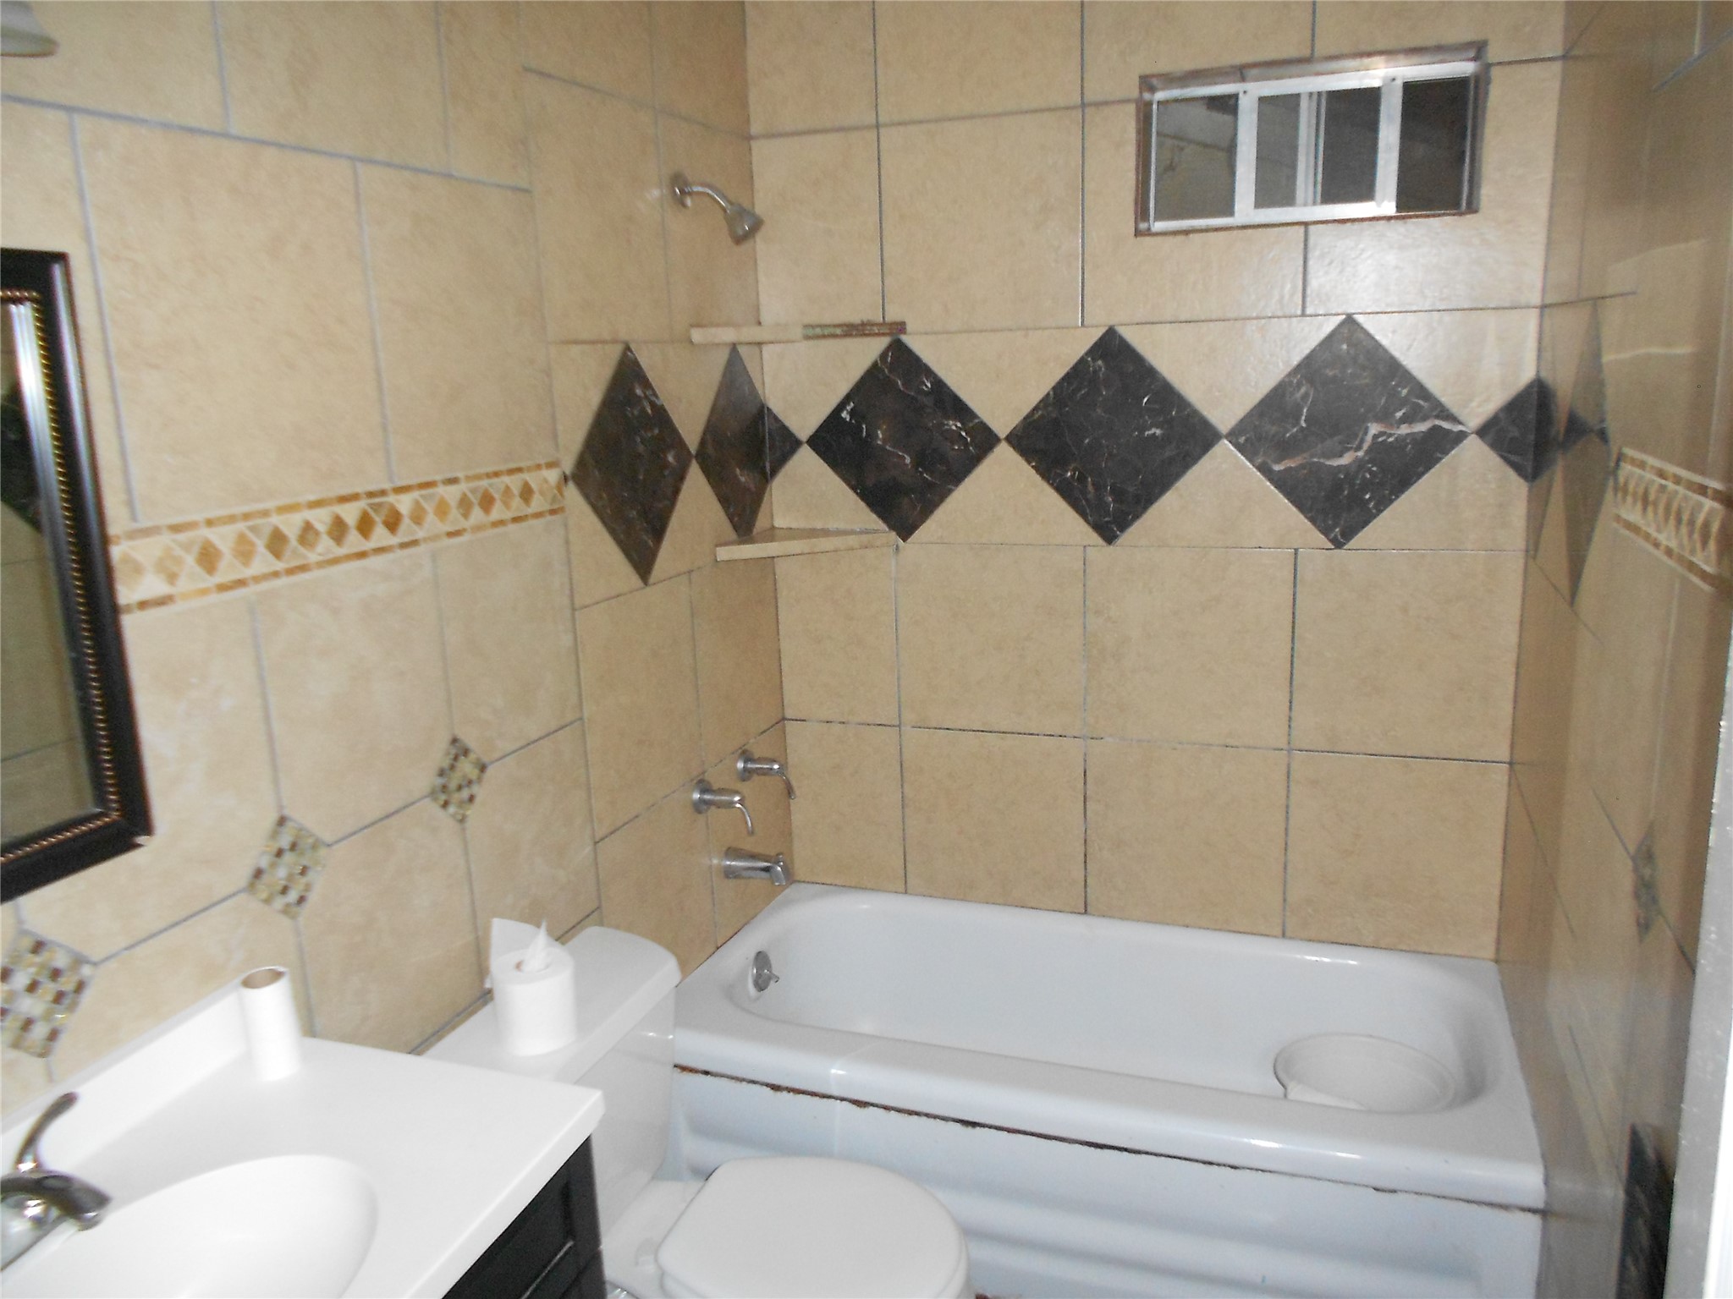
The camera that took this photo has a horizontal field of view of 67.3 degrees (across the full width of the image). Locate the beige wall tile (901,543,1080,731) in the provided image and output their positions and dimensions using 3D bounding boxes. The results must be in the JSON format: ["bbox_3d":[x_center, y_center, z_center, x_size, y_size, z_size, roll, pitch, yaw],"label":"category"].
[{"bbox_3d":[0.262,-0.020,2.761,0.406,0.404,0.012,2,14,20],"label":"beige wall tile"}]

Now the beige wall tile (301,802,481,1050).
[{"bbox_3d":[-0.644,0.394,1.779,0.010,0.336,0.324,2,14,20],"label":"beige wall tile"}]

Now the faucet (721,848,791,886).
[{"bbox_3d":[-0.225,0.456,2.719,0.132,0.076,0.066,2,14,20],"label":"faucet"}]

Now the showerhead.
[{"bbox_3d":[-0.268,-0.816,2.401,0.170,0.140,0.070,2,14,20],"label":"showerhead"}]

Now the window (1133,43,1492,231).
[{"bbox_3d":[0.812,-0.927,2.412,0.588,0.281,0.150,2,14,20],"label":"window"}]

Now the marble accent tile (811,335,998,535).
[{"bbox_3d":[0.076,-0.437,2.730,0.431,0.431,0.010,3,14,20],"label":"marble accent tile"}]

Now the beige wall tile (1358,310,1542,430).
[{"bbox_3d":[1.040,-0.500,2.352,0.310,0.215,0.010,2,14,20],"label":"beige wall tile"}]

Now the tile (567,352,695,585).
[{"bbox_3d":[-0.412,-0.324,2.315,0.010,0.431,0.429,2,14,20],"label":"tile"}]

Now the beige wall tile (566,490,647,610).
[{"bbox_3d":[-0.450,-0.196,2.246,0.010,0.218,0.231,3,14,20],"label":"beige wall tile"}]

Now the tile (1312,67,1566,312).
[{"bbox_3d":[0.987,-0.804,2.294,0.396,0.405,0.010,2,14,20],"label":"tile"}]

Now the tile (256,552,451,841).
[{"bbox_3d":[-0.655,0.062,1.696,0.010,0.334,0.325,2,14,20],"label":"tile"}]

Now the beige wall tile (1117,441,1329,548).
[{"bbox_3d":[0.692,-0.303,2.525,0.425,0.213,0.010,2,14,20],"label":"beige wall tile"}]

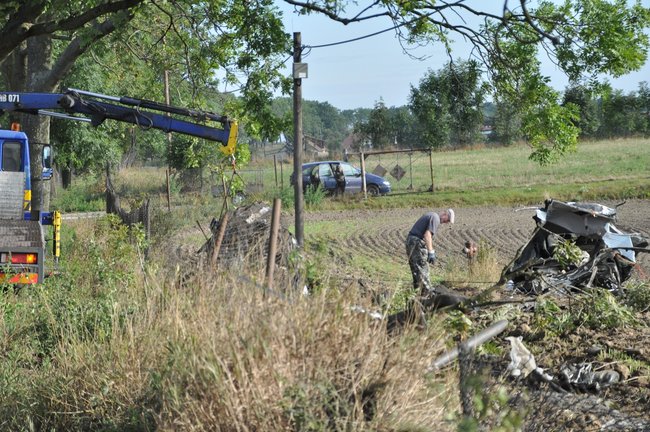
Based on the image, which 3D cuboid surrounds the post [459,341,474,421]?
[{"bbox_3d":[1.440,1.682,18.000,0.095,0.880,0.095,-3,3,0],"label":"post"}]

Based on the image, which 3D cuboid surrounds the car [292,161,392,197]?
[{"bbox_3d":[0.722,-1.662,79.000,4.250,1.580,1.740,0,3,10],"label":"car"}]

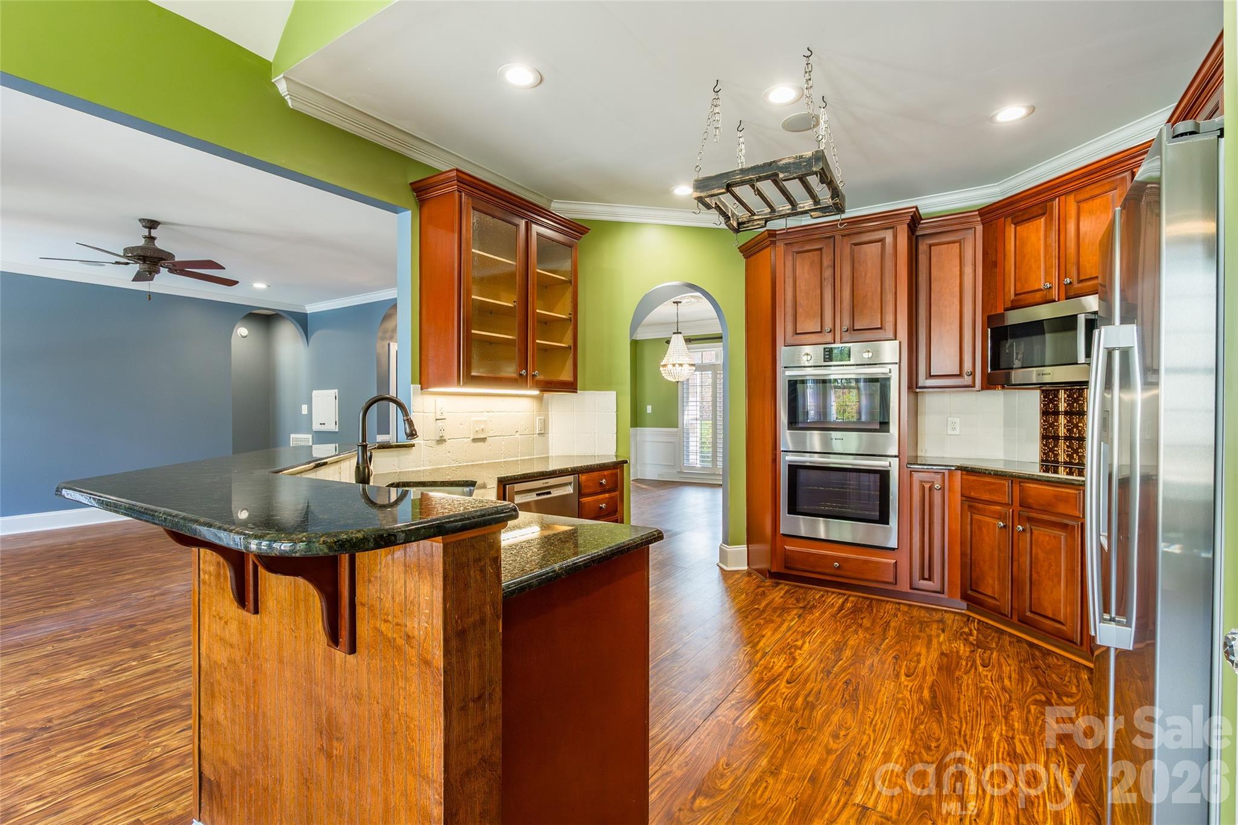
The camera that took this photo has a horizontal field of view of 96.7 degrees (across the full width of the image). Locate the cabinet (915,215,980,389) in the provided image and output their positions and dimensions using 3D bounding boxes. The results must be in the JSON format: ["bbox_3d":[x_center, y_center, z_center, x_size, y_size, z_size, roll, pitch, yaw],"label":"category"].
[{"bbox_3d":[2.261,-0.715,3.776,0.379,1.163,0.390,0,1,32],"label":"cabinet"}]

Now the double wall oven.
[{"bbox_3d":[1.627,0.203,3.966,0.755,1.337,0.600,0,1,32],"label":"double wall oven"}]

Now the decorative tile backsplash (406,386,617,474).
[{"bbox_3d":[-0.646,0.086,3.694,0.362,0.491,1.627,0,1,37],"label":"decorative tile backsplash"}]

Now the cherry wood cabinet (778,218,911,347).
[{"bbox_3d":[1.652,-0.870,3.988,0.830,0.800,0.620,0,1,32],"label":"cherry wood cabinet"}]

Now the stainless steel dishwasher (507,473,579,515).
[{"bbox_3d":[-0.655,0.799,3.300,0.605,0.850,0.600,0,1,34],"label":"stainless steel dishwasher"}]

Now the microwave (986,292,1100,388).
[{"bbox_3d":[2.561,-0.381,3.088,0.435,0.432,0.755,0,1,-13],"label":"microwave"}]

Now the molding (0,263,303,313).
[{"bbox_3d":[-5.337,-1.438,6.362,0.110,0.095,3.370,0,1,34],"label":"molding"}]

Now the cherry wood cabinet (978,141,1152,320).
[{"bbox_3d":[2.578,-0.953,3.114,0.400,0.675,0.900,0,1,-13],"label":"cherry wood cabinet"}]

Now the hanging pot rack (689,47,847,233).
[{"bbox_3d":[0.735,-1.251,2.622,0.560,0.575,0.580,0,1,32],"label":"hanging pot rack"}]

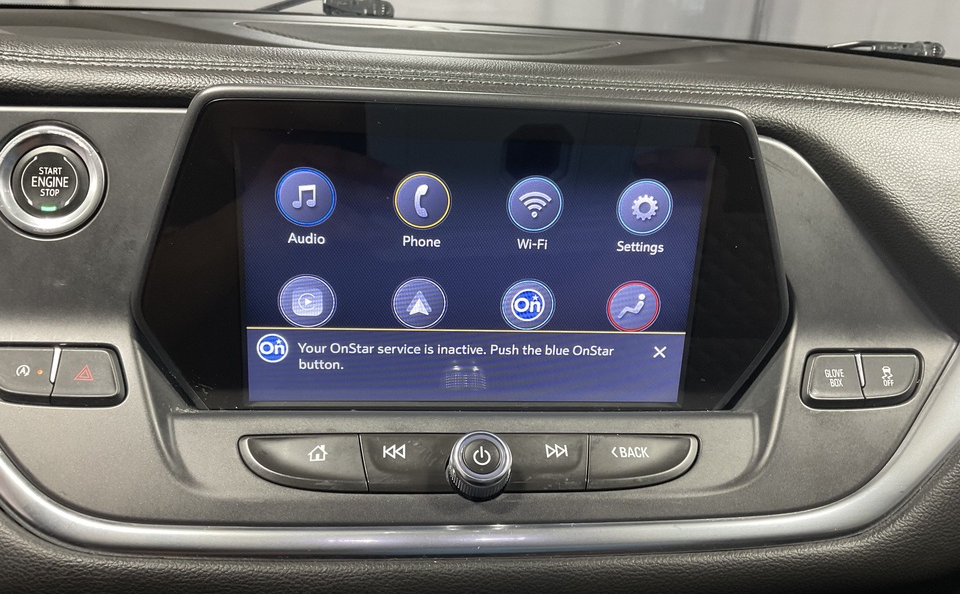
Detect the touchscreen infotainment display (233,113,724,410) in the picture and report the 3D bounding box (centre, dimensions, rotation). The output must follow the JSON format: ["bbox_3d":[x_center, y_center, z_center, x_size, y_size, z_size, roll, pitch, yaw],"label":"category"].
[{"bbox_3d":[-0.001,-0.013,0.312,0.181,0.114,0.014,1,17,-7],"label":"touchscreen infotainment display"}]

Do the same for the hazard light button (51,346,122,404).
[{"bbox_3d":[-0.141,0.029,0.289,0.022,0.019,0.007,1,-24,-7],"label":"hazard light button"}]

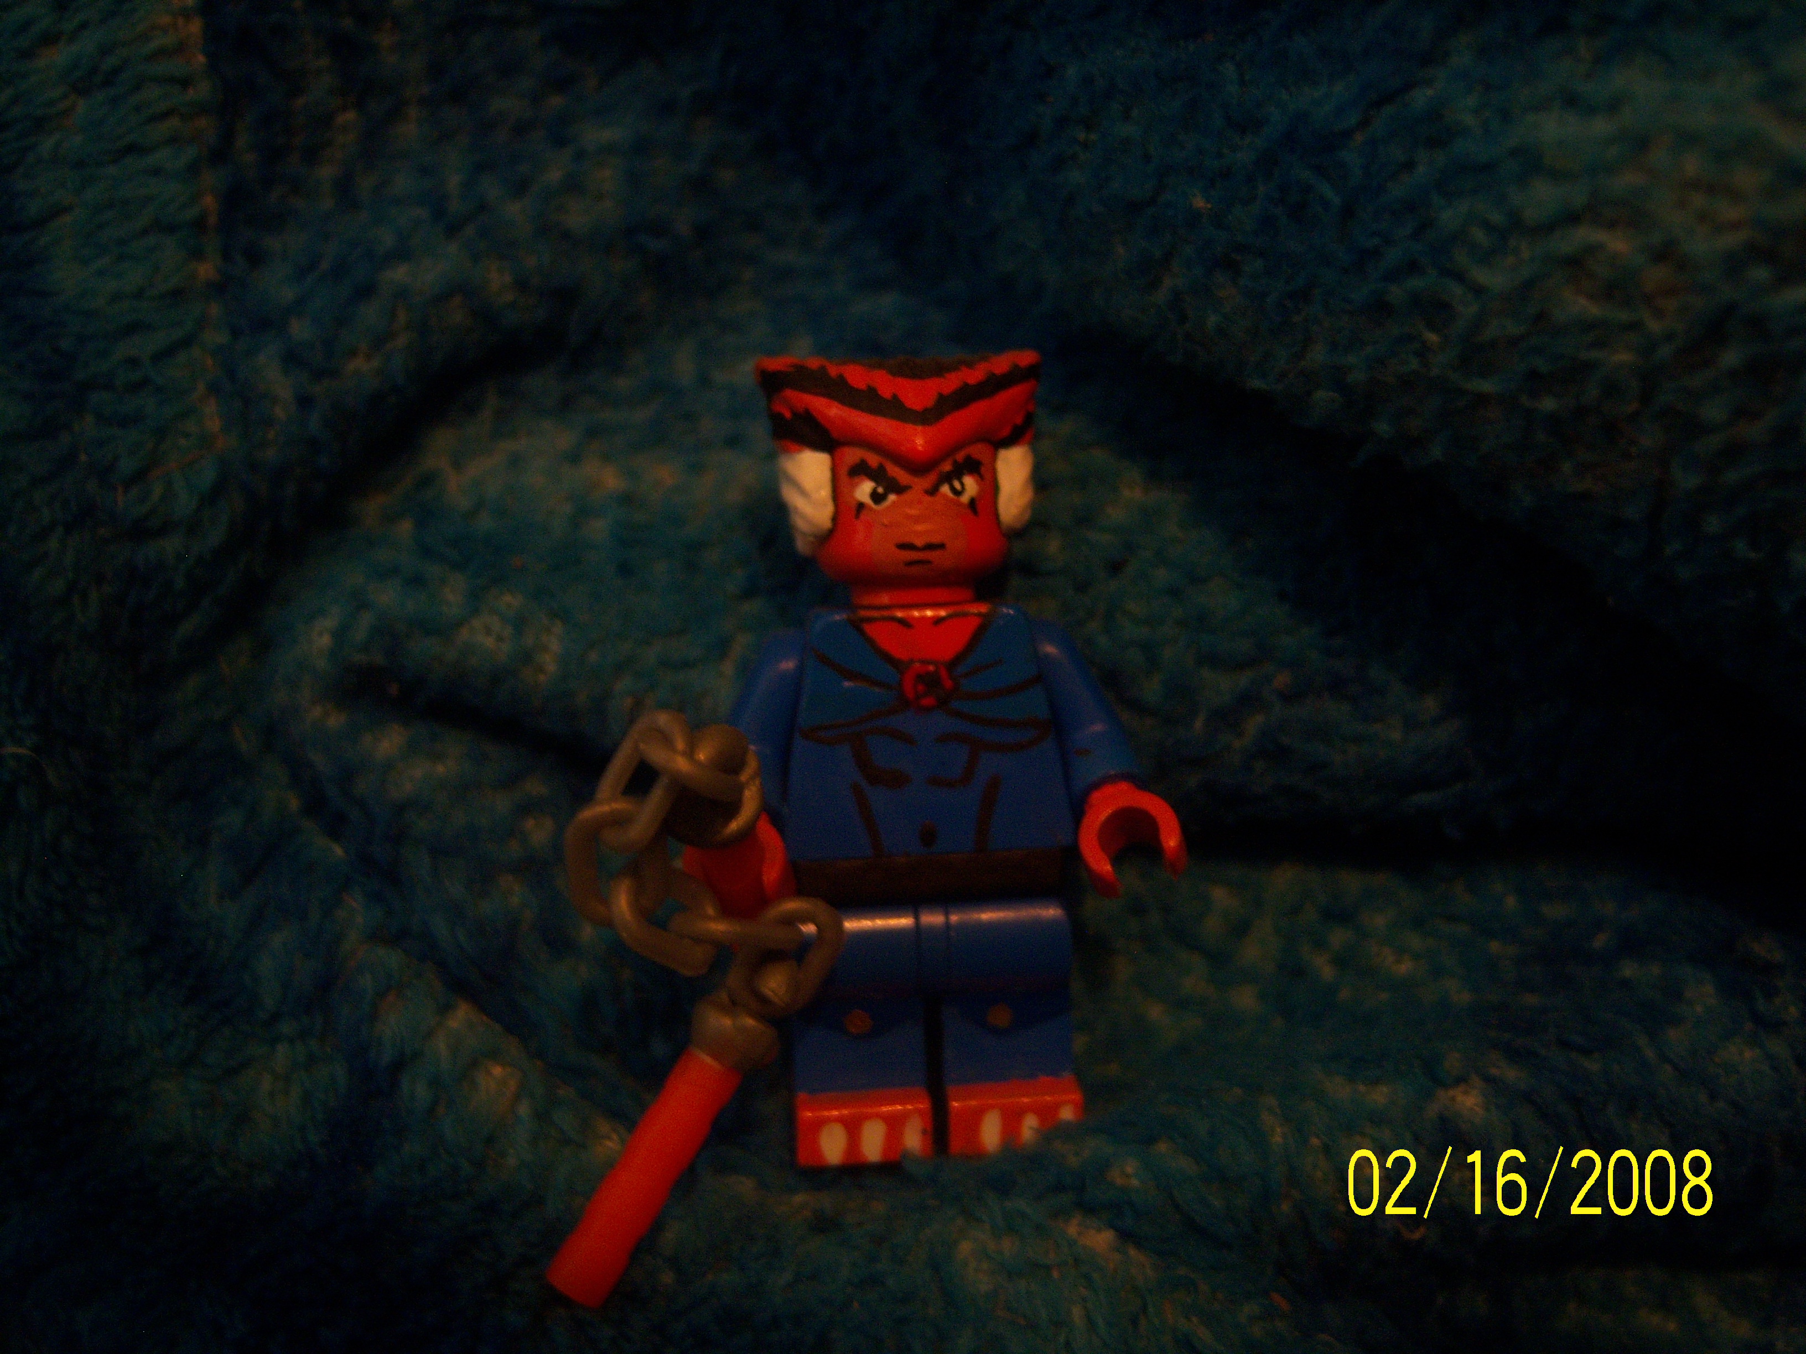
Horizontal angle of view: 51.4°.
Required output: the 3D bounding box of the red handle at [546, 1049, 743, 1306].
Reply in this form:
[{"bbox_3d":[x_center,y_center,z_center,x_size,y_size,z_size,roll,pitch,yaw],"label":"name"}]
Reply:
[{"bbox_3d":[-0.013,0.025,0.096,0.003,0.013,0.003,32,-13,0],"label":"red handle"}]

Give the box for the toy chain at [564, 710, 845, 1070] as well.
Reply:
[{"bbox_3d":[-0.010,0.011,0.094,0.014,0.018,0.009,-3,10,-6],"label":"toy chain"}]

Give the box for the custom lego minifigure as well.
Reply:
[{"bbox_3d":[0.001,0.004,0.102,0.025,0.042,0.015,-3,9,-6],"label":"custom lego minifigure"}]

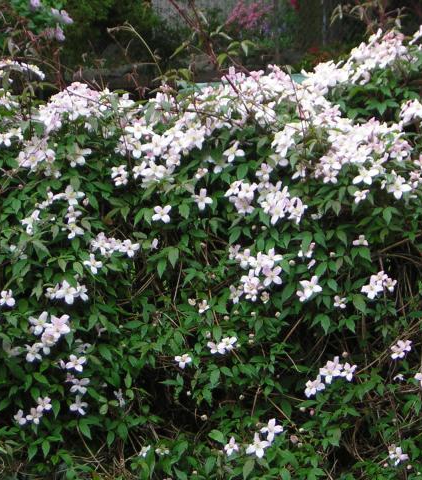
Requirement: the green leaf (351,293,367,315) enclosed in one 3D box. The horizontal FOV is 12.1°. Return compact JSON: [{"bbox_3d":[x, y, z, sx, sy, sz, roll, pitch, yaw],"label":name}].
[{"bbox_3d":[0.368,0.160,4.950,0.036,0.052,0.015,3,-16,19],"label":"green leaf"}]

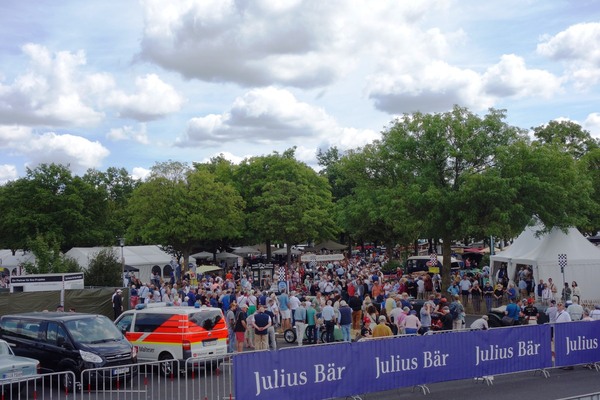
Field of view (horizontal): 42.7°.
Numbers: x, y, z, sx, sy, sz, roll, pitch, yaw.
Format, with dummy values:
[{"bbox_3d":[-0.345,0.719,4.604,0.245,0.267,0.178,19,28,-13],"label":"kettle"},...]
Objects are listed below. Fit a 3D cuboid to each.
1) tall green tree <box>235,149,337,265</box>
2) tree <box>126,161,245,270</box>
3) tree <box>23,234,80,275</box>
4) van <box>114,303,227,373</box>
[{"bbox_3d":[-1.256,1.446,72.009,9.580,12.431,9.200,-1,-3,0],"label":"tall green tree"},{"bbox_3d":[-7.708,2.092,51.965,8.004,9.572,7.800,-1,-3,0],"label":"tree"},{"bbox_3d":[-15.243,4.479,46.858,3.500,4.614,3.400,-1,-3,0],"label":"tree"},{"bbox_3d":[-4.711,4.525,25.605,4.850,2.070,1.920,-3,-3,39],"label":"van"}]

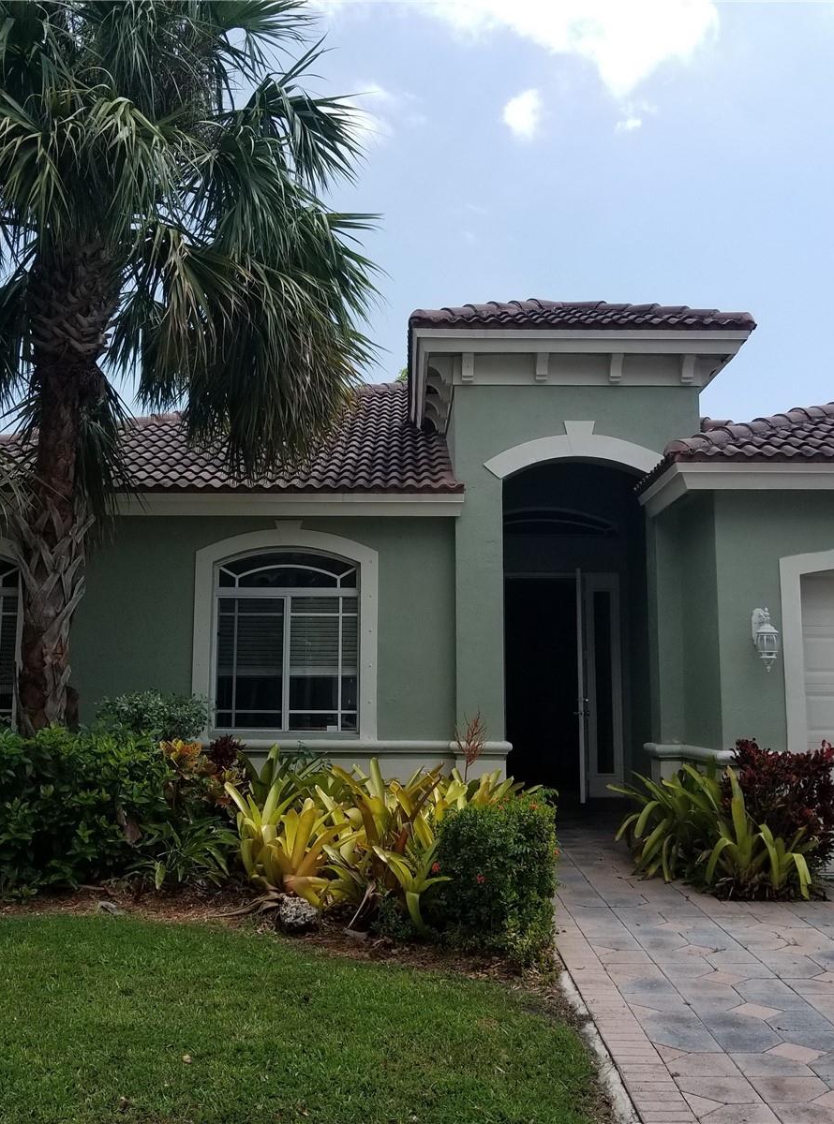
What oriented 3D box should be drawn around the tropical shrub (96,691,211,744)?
[{"bbox_3d":[-2.140,1.690,9.086,0.939,1.283,0.850,0,-7,-1],"label":"tropical shrub"}]

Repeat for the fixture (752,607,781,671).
[{"bbox_3d":[2.652,0.584,8.585,0.180,0.485,0.290,0,-7,-1],"label":"fixture"}]

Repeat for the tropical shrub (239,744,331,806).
[{"bbox_3d":[-1.024,1.832,8.726,0.709,0.831,0.720,0,-7,-1],"label":"tropical shrub"}]

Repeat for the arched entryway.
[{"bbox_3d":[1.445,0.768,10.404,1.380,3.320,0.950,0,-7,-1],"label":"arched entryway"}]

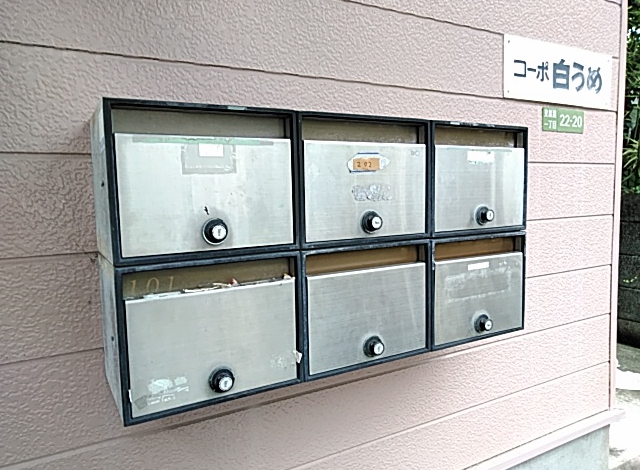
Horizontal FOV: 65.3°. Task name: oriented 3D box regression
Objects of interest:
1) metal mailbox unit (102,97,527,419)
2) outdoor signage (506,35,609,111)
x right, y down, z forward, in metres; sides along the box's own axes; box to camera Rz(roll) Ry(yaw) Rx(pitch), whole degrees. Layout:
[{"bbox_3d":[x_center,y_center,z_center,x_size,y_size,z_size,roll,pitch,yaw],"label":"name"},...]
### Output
[{"bbox_3d":[0.039,0.009,0.910,0.795,0.418,0.198,-4,6,-30],"label":"metal mailbox unit"},{"bbox_3d":[0.646,-0.422,1.314,0.458,0.149,0.015,-4,6,-30],"label":"outdoor signage"}]

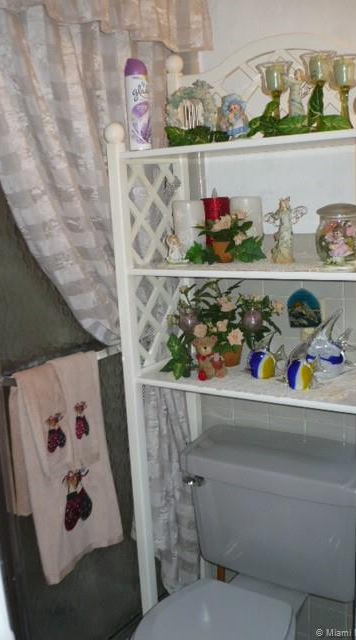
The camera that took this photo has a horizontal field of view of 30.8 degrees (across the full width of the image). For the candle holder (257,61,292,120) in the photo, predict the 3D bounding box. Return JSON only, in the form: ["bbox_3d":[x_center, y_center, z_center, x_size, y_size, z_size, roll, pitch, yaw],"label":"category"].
[{"bbox_3d":[0.209,-0.468,1.400,0.076,0.162,0.076,4,13,34],"label":"candle holder"}]

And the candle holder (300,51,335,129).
[{"bbox_3d":[0.285,-0.461,1.312,0.076,0.176,0.076,4,14,33],"label":"candle holder"}]

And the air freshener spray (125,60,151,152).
[{"bbox_3d":[-0.090,-0.485,1.477,0.053,0.203,0.053,-3,11,1],"label":"air freshener spray"}]

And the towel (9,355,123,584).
[{"bbox_3d":[-0.294,0.400,1.782,0.290,0.600,0.080,-14,15,-43],"label":"towel"}]

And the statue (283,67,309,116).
[{"bbox_3d":[0.262,-0.472,1.417,0.068,0.158,0.050,1,12,22],"label":"statue"}]

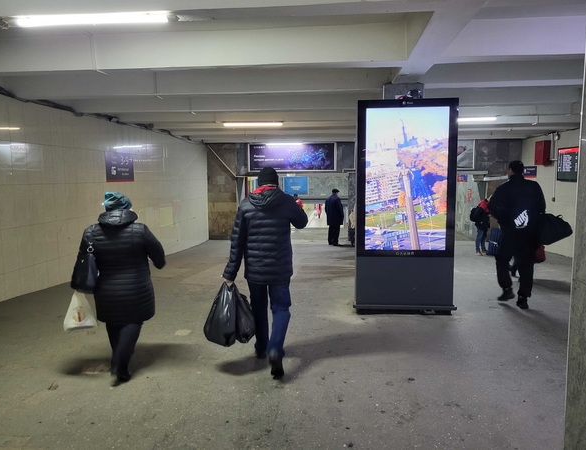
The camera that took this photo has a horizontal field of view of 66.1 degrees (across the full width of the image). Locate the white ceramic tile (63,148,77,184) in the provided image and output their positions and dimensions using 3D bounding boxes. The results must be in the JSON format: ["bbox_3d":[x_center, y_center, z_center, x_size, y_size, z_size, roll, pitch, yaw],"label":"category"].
[{"bbox_3d":[-3.768,-1.002,7.638,0.010,0.600,0.300,0,6,6],"label":"white ceramic tile"}]

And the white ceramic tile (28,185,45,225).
[{"bbox_3d":[-3.871,-0.305,6.806,0.012,0.597,0.302,0,6,6],"label":"white ceramic tile"}]

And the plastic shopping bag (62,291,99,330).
[{"bbox_3d":[-1.726,0.678,3.660,0.260,0.350,0.130,-2,7,-14],"label":"plastic shopping bag"}]

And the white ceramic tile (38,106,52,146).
[{"bbox_3d":[-3.847,-1.538,6.976,0.012,0.602,0.302,0,6,6],"label":"white ceramic tile"}]

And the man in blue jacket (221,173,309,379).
[{"bbox_3d":[-0.222,0.372,3.920,0.670,1.730,0.520,0,6,6],"label":"man in blue jacket"}]

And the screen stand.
[{"bbox_3d":[1.330,0.715,5.496,1.190,0.690,0.300,0,6,6],"label":"screen stand"}]

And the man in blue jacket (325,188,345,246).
[{"bbox_3d":[1.319,-0.253,14.400,0.420,1.770,0.520,-5,8,-38],"label":"man in blue jacket"}]

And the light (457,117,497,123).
[{"bbox_3d":[3.311,-2.034,8.697,1.220,0.080,0.090,0,6,6],"label":"light"}]

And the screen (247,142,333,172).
[{"bbox_3d":[-0.053,-2.284,15.181,3.011,0.955,0.100,0,6,6],"label":"screen"}]

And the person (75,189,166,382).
[{"bbox_3d":[-1.348,0.468,3.562,0.600,1.470,0.460,0,6,6],"label":"person"}]

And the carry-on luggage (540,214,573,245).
[{"bbox_3d":[3.306,0.057,5.709,0.450,0.340,0.270,-12,5,7],"label":"carry-on luggage"}]

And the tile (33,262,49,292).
[{"bbox_3d":[-3.865,0.794,6.923,0.012,0.400,0.302,0,6,6],"label":"tile"}]

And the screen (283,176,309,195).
[{"bbox_3d":[0.181,-1.946,22.034,1.220,0.888,0.030,0,6,6],"label":"screen"}]

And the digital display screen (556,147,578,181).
[{"bbox_3d":[6.632,-1.431,10.630,0.080,0.810,1.430,0,6,6],"label":"digital display screen"}]

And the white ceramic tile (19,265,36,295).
[{"bbox_3d":[-3.888,0.813,6.611,0.010,0.410,0.300,1,6,6],"label":"white ceramic tile"}]

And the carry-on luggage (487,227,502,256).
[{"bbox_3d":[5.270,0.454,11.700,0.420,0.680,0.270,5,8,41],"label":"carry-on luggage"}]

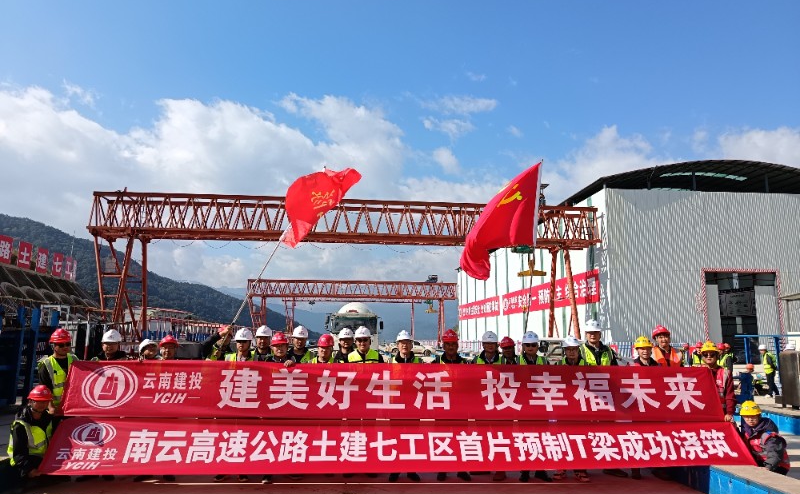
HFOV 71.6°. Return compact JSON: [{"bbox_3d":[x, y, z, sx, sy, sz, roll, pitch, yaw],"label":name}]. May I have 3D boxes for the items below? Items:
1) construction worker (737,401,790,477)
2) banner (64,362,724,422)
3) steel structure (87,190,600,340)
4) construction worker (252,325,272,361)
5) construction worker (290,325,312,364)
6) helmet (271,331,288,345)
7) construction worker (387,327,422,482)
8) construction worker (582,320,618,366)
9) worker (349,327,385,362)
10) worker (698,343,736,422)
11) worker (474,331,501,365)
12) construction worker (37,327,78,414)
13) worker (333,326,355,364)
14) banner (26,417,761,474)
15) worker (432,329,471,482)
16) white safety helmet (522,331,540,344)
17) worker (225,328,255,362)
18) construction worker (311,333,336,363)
[{"bbox_3d":[4.046,2.218,6.174,0.600,0.987,0.650,-5,-11,29],"label":"construction worker"},{"bbox_3d":[-0.027,1.716,6.593,7.650,0.670,0.200,1,-9,-2],"label":"banner"},{"bbox_3d":[-2.737,1.991,34.937,31.730,10.681,5.800,1,-9,-6],"label":"steel structure"},{"bbox_3d":[-1.852,1.951,7.295,0.530,1.807,0.360,1,-9,-3],"label":"construction worker"},{"bbox_3d":[-1.326,1.966,7.279,0.510,1.840,0.360,0,-9,-3],"label":"construction worker"},{"bbox_3d":[-1.518,1.161,7.005,0.220,0.160,0.280,1,-9,-6],"label":"helmet"},{"bbox_3d":[0.063,1.927,6.859,0.510,1.781,0.360,0,-9,0],"label":"construction worker"},{"bbox_3d":[2.670,1.937,7.305,0.540,1.936,0.360,0,-9,5],"label":"construction worker"},{"bbox_3d":[-0.470,1.922,7.045,0.540,1.819,0.360,1,-9,0],"label":"worker"},{"bbox_3d":[3.962,2.015,6.833,0.550,1.666,0.380,-1,-9,8],"label":"worker"},{"bbox_3d":[1.152,1.955,6.976,0.510,1.764,0.360,0,-9,0],"label":"worker"},{"bbox_3d":[-4.163,1.890,6.683,0.510,1.797,0.360,3,-10,-20],"label":"construction worker"},{"bbox_3d":[-0.763,1.986,7.394,0.530,1.793,0.360,1,-9,0],"label":"worker"},{"bbox_3d":[-0.029,2.331,6.510,8.200,0.660,0.200,0,-22,0],"label":"banner"},{"bbox_3d":[0.628,1.927,6.872,0.530,1.778,0.360,1,-9,0],"label":"worker"},{"bbox_3d":[1.673,1.156,7.056,0.220,0.160,0.280,0,-9,0],"label":"white safety helmet"},{"bbox_3d":[-1.961,1.910,6.832,0.510,1.806,0.360,0,-9,-3],"label":"worker"},{"bbox_3d":[-1.004,1.962,6.987,0.530,1.710,0.360,1,-9,0],"label":"construction worker"}]

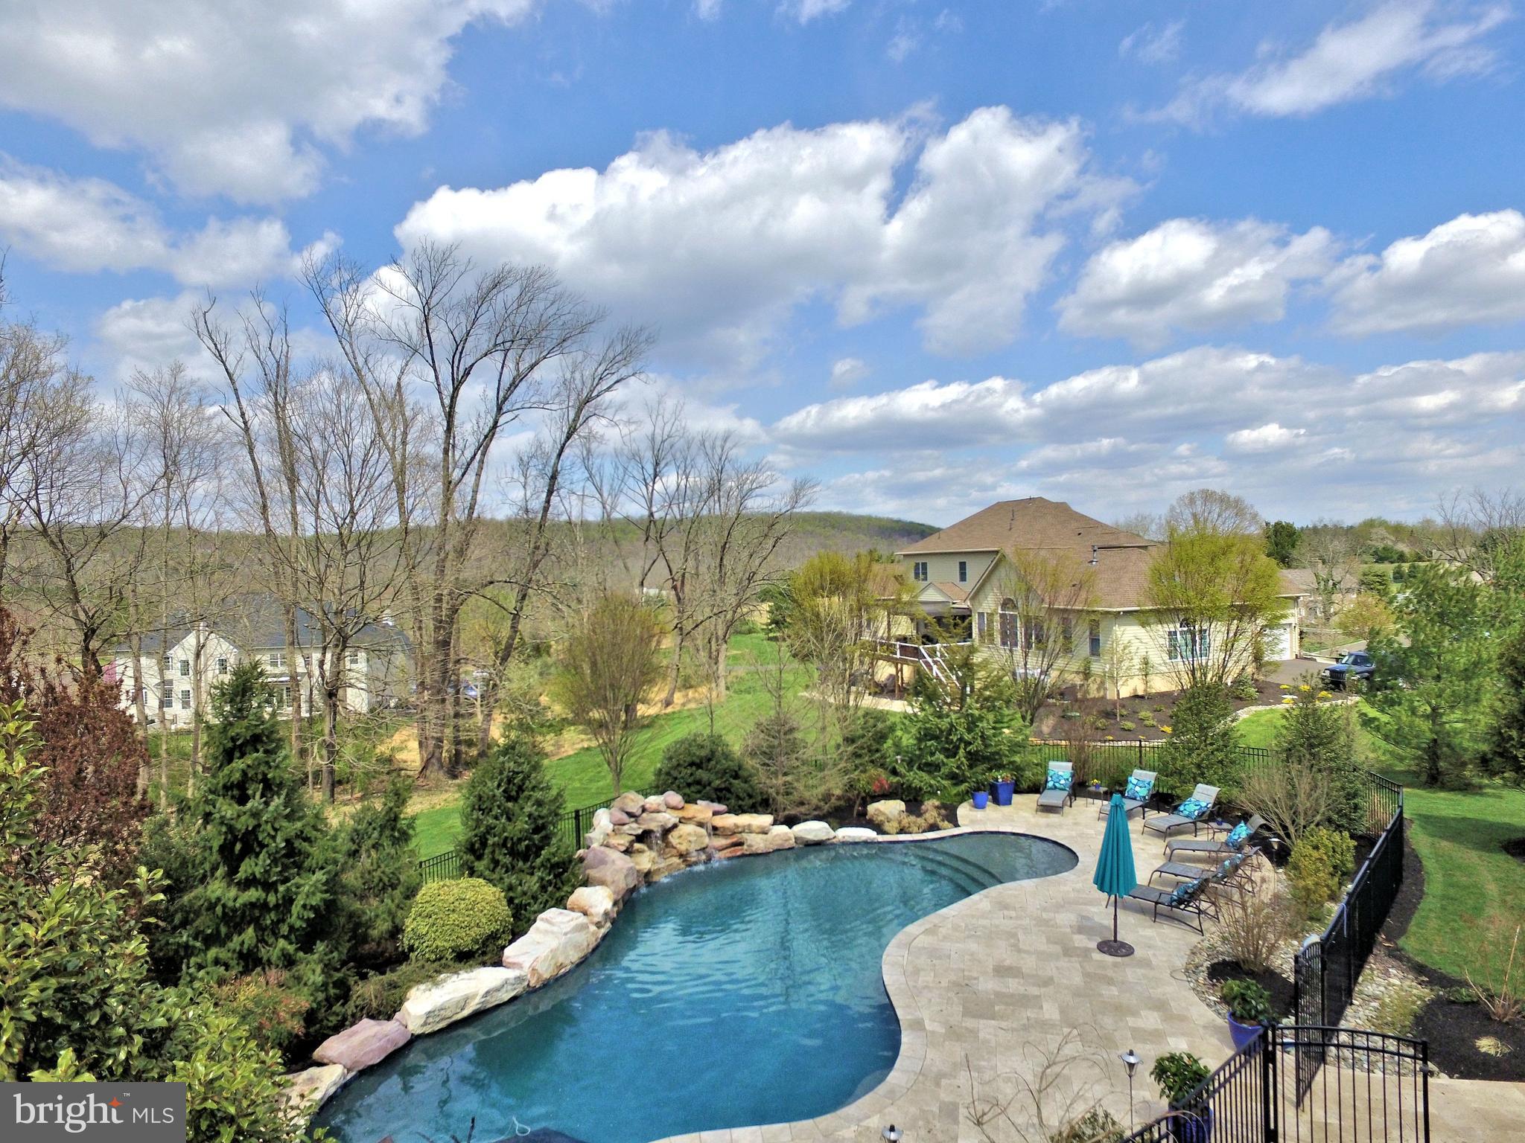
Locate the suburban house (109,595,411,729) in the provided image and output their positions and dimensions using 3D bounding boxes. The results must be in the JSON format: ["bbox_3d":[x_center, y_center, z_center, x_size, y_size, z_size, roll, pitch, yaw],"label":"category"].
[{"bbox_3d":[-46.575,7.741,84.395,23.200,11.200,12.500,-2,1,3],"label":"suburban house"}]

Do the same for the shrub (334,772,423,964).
[{"bbox_3d":[-6.498,4.866,14.900,1.550,2.811,1.550,-2,1,0],"label":"shrub"}]

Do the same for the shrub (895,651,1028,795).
[{"bbox_3d":[5.226,3.981,23.441,3.600,3.600,3.400,-2,1,12],"label":"shrub"}]

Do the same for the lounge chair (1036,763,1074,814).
[{"bbox_3d":[7.521,5.513,22.542,0.680,1.000,1.800,-1,1,29],"label":"lounge chair"}]

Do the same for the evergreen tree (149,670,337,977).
[{"bbox_3d":[-7.480,3.526,12.731,2.650,4.450,2.600,-2,1,-31],"label":"evergreen tree"}]

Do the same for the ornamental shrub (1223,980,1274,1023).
[{"bbox_3d":[5.940,5.206,10.779,0.660,0.480,0.620,-1,0,0],"label":"ornamental shrub"}]

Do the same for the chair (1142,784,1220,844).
[{"bbox_3d":[9.142,5.243,19.202,1.750,0.950,0.640,-1,0,-23],"label":"chair"}]

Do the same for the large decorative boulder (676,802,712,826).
[{"bbox_3d":[-1.466,5.200,18.851,0.820,0.420,0.650,-2,1,-5],"label":"large decorative boulder"}]

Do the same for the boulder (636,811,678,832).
[{"bbox_3d":[-2.166,5.140,18.100,0.860,0.340,0.600,-1,0,6],"label":"boulder"}]

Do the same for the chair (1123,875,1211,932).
[{"bbox_3d":[6.677,5.321,14.737,0.700,0.860,1.717,-2,1,-42],"label":"chair"}]

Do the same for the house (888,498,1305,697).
[{"bbox_3d":[18.630,0.394,54.039,14.600,10.300,25.500,-2,1,-18],"label":"house"}]

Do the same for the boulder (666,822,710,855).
[{"bbox_3d":[-1.556,5.646,18.555,0.930,0.660,0.720,-2,1,-5],"label":"boulder"}]

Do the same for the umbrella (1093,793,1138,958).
[{"bbox_3d":[5.492,4.619,13.676,0.640,2.400,0.640,-1,0,0],"label":"umbrella"}]

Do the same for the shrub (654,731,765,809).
[{"bbox_3d":[-1.247,4.864,20.726,2.600,2.050,2.400,-1,0,0],"label":"shrub"}]

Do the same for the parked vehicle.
[{"bbox_3d":[27.293,4.503,39.428,4.500,1.740,1.820,-1,0,-21],"label":"parked vehicle"}]

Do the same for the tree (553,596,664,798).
[{"bbox_3d":[-4.518,3.766,26.000,3.350,6.369,3.350,-2,1,0],"label":"tree"}]

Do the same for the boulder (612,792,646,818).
[{"bbox_3d":[-2.837,4.930,18.648,0.720,0.500,0.620,-2,1,-9],"label":"boulder"}]

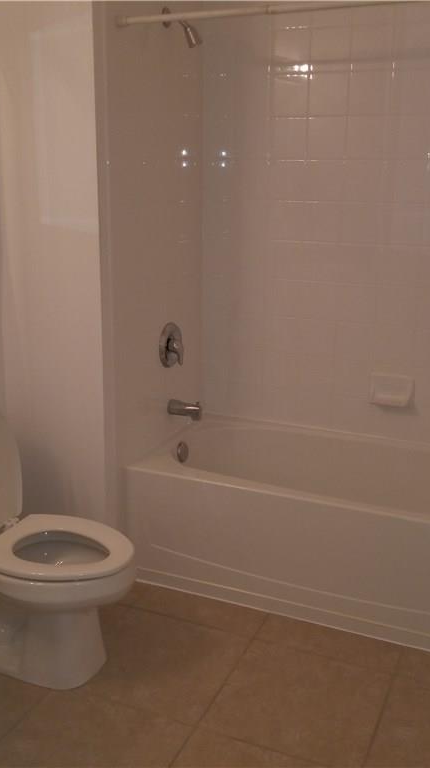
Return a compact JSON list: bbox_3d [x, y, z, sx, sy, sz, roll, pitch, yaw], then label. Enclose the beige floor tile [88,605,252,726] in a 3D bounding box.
[{"bbox_3d":[-0.177,0.867,2.421,0.463,0.010,0.463,7,16,22],"label":"beige floor tile"}]

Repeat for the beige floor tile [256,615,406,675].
[{"bbox_3d":[0.369,0.846,2.530,0.463,0.010,0.172,7,16,22],"label":"beige floor tile"}]

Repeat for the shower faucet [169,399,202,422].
[{"bbox_3d":[-0.124,0.103,3.082,0.140,0.065,0.055,7,16,22],"label":"shower faucet"}]

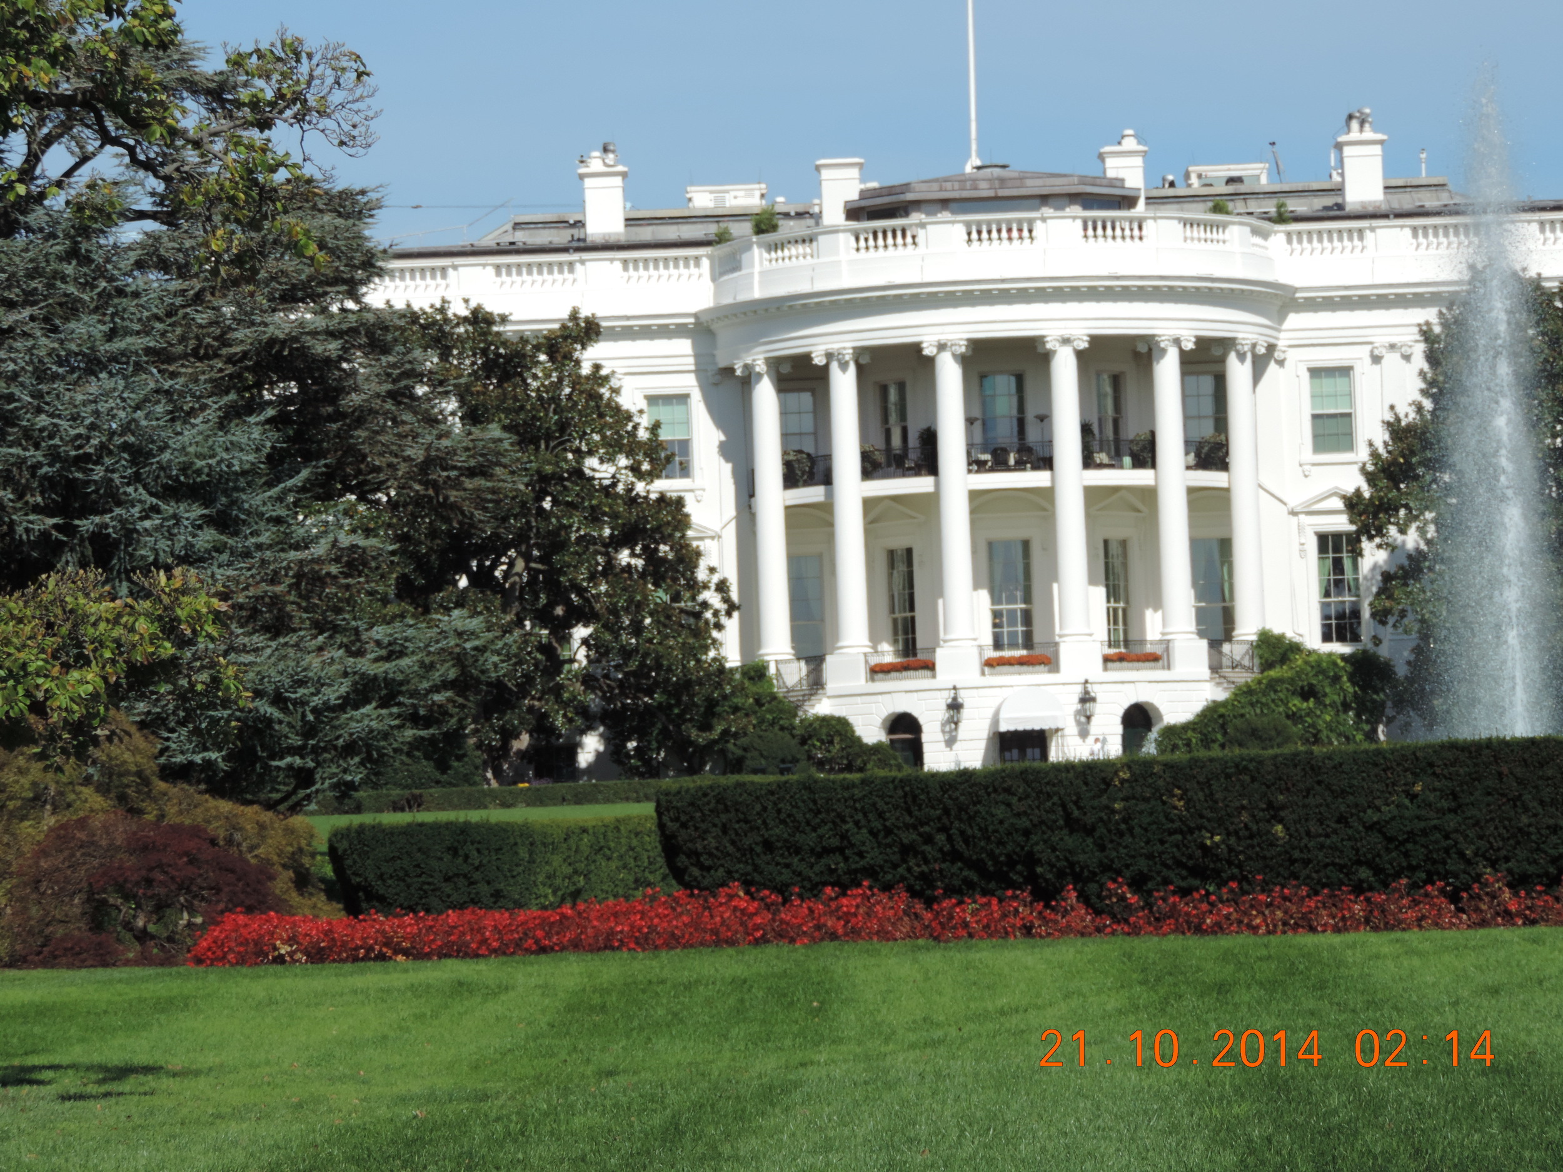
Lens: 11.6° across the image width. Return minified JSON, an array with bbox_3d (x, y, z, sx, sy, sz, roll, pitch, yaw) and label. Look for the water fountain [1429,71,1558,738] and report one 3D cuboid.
[{"bbox_3d":[8.848,-1.594,95.000,1.900,9.500,1.900,-2,-3,5],"label":"water fountain"}]

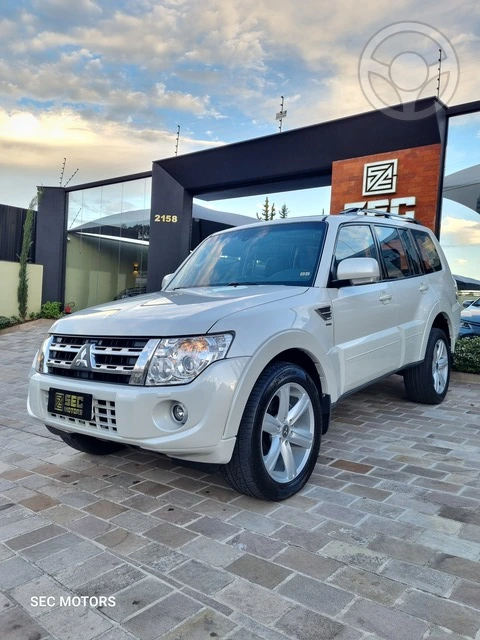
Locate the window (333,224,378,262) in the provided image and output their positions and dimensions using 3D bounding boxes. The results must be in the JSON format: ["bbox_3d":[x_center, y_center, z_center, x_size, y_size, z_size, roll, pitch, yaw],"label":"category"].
[{"bbox_3d":[0.883,-0.517,3.631,0.080,0.470,0.860,-20,-9,37],"label":"window"}]

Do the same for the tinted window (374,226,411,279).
[{"bbox_3d":[1.382,-0.591,4.279,0.080,0.480,0.680,-20,-9,37],"label":"tinted window"}]

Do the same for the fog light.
[{"bbox_3d":[-0.287,0.450,2.319,0.105,0.108,0.080,0,3,33],"label":"fog light"}]

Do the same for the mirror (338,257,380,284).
[{"bbox_3d":[0.826,-0.329,3.286,0.265,0.185,0.150,0,3,38],"label":"mirror"}]

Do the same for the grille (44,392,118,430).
[{"bbox_3d":[-0.888,0.476,2.592,0.660,0.185,0.080,0,3,38],"label":"grille"}]

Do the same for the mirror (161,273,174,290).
[{"bbox_3d":[-0.594,-0.331,4.409,0.260,0.185,0.150,0,3,38],"label":"mirror"}]

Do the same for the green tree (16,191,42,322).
[{"bbox_3d":[-6.350,-1.976,14.500,0.680,3.900,0.650,2,4,-30],"label":"green tree"}]

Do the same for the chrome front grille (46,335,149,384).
[{"bbox_3d":[-0.840,0.210,2.651,0.930,0.240,0.130,0,3,38],"label":"chrome front grille"}]

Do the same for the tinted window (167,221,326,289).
[{"bbox_3d":[0.048,-0.492,3.770,1.410,0.660,0.160,0,-40,38],"label":"tinted window"}]

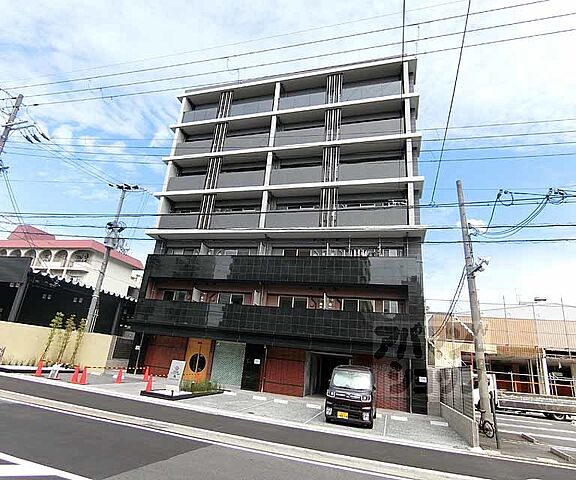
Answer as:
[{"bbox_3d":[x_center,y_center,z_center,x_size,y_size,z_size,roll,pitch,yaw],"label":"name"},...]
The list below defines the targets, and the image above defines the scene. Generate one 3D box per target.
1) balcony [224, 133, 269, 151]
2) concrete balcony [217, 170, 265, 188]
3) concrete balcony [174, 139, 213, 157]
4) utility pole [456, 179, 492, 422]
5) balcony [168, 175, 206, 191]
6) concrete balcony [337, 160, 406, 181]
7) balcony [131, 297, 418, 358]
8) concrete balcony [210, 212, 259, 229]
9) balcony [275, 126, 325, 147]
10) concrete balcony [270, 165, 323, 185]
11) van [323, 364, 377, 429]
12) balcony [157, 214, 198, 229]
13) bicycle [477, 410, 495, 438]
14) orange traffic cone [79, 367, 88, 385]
[{"bbox_3d":[-2.644,-6.351,22.675,3.130,1.200,1.050,-1,-19,17],"label":"balcony"},{"bbox_3d":[-2.891,-3.677,21.798,3.150,1.210,1.050,-1,-19,17],"label":"concrete balcony"},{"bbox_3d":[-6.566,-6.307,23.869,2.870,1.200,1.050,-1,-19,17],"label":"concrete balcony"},{"bbox_3d":[8.198,2.162,14.681,0.380,10.881,0.380,-1,-18,17],"label":"utility pole"},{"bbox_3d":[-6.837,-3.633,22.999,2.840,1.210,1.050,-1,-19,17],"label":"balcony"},{"bbox_3d":[4.967,-3.765,19.405,3.680,1.210,1.050,-1,-19,17],"label":"concrete balcony"},{"bbox_3d":[-1.354,4.762,18.496,16.625,1.940,1.400,-1,-18,17],"label":"balcony"},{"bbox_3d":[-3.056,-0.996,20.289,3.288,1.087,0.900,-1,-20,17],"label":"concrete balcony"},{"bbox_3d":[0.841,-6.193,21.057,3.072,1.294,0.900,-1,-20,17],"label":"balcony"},{"bbox_3d":[0.620,-3.716,20.729,3.190,1.210,1.050,-1,-19,17],"label":"concrete balcony"},{"bbox_3d":[2.421,5.617,12.115,1.480,1.820,3.390,-1,-19,17],"label":"van"},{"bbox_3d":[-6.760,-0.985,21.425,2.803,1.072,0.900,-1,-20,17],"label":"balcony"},{"bbox_3d":[6.640,6.160,11.368,0.520,0.960,1.500,6,-19,-2],"label":"bicycle"},{"bbox_3d":[-8.858,5.912,14.402,0.380,0.700,0.380,-1,-20,17],"label":"orange traffic cone"}]

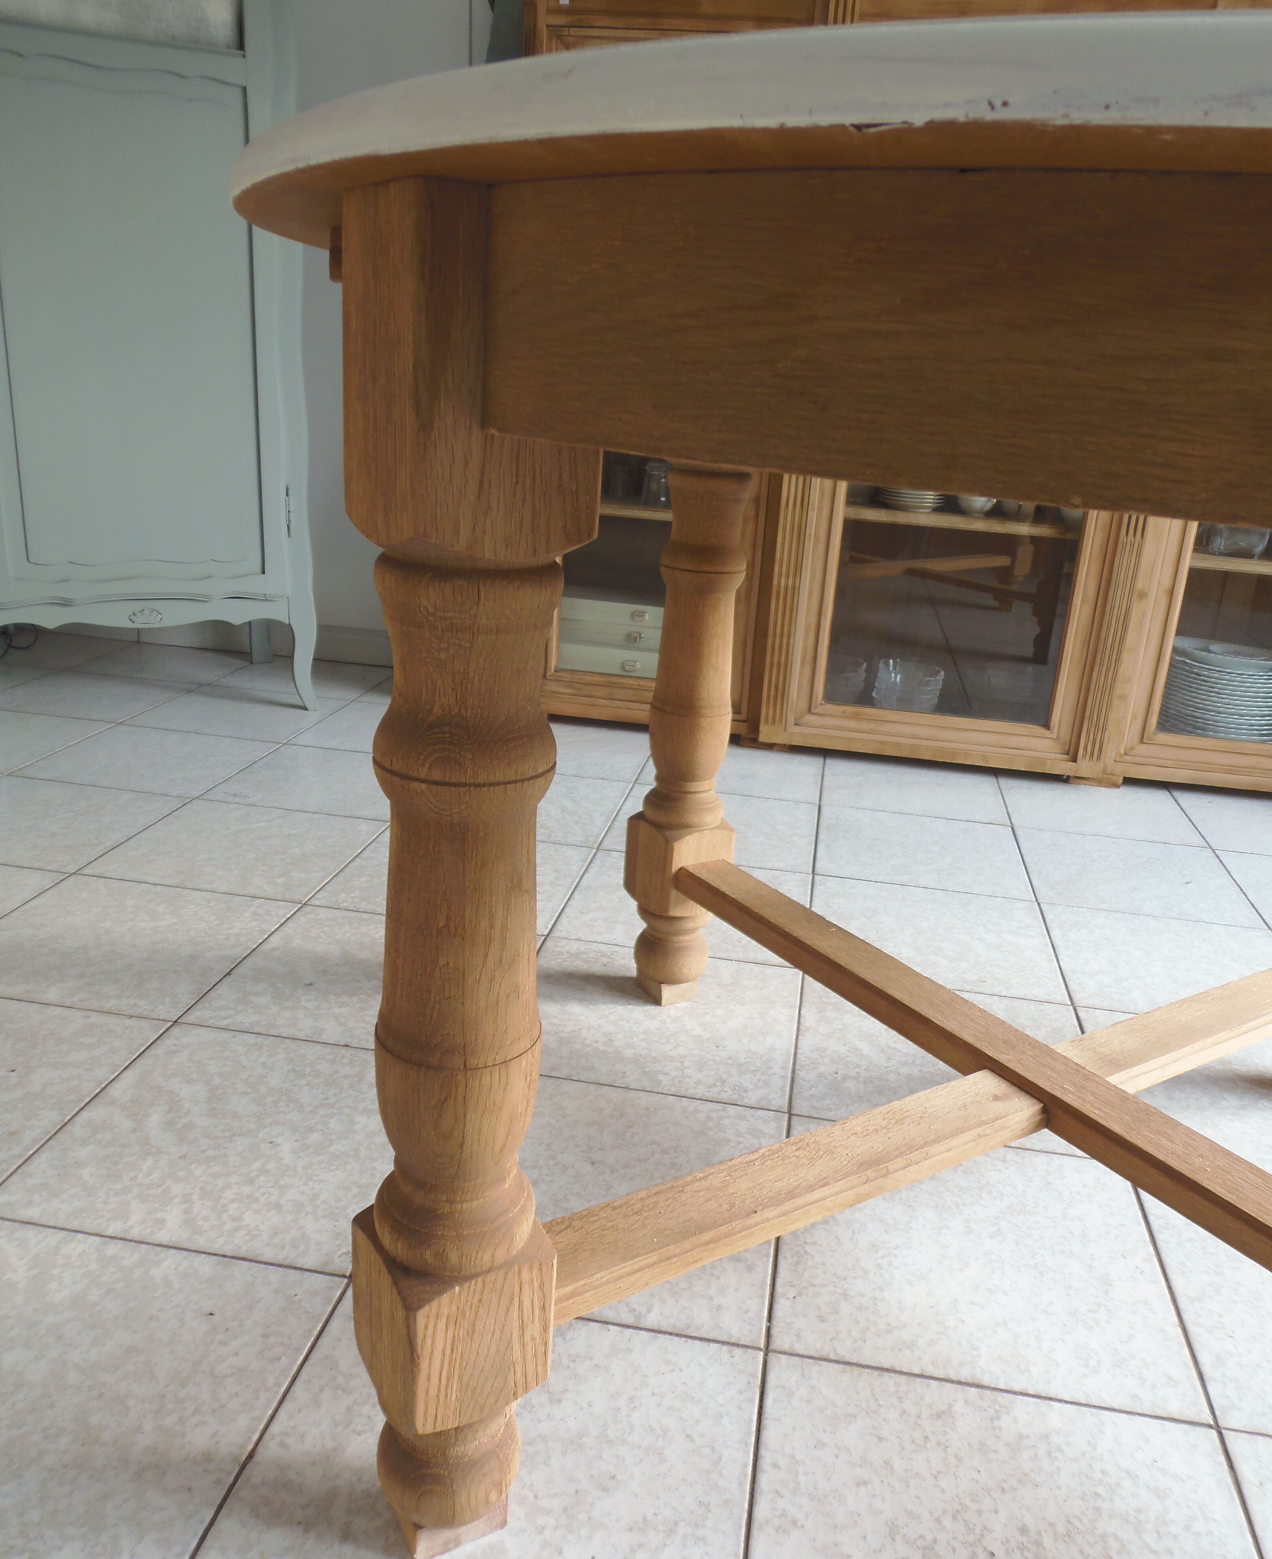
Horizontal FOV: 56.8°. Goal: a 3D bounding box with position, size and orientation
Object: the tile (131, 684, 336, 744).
[{"bbox_3d":[-0.757,-0.123,2.256,0.312,0.010,0.295,6,19,9],"label":"tile"}]

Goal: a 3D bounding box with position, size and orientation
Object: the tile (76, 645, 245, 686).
[{"bbox_3d":[-1.046,-0.256,2.676,0.319,0.009,0.309,7,18,8],"label":"tile"}]

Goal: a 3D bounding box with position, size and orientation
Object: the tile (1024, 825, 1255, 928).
[{"bbox_3d":[0.739,0.145,1.748,0.312,0.010,0.295,6,19,9],"label":"tile"}]

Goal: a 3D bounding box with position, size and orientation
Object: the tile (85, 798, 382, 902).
[{"bbox_3d":[-0.566,0.099,1.704,0.319,0.009,0.309,7,18,8],"label":"tile"}]

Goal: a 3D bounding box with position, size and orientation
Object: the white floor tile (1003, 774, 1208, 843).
[{"bbox_3d":[0.791,0.052,2.023,0.312,0.010,0.295,6,19,9],"label":"white floor tile"}]

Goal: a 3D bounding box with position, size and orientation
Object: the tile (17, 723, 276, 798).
[{"bbox_3d":[-0.809,-0.030,1.981,0.312,0.010,0.295,6,19,9],"label":"tile"}]

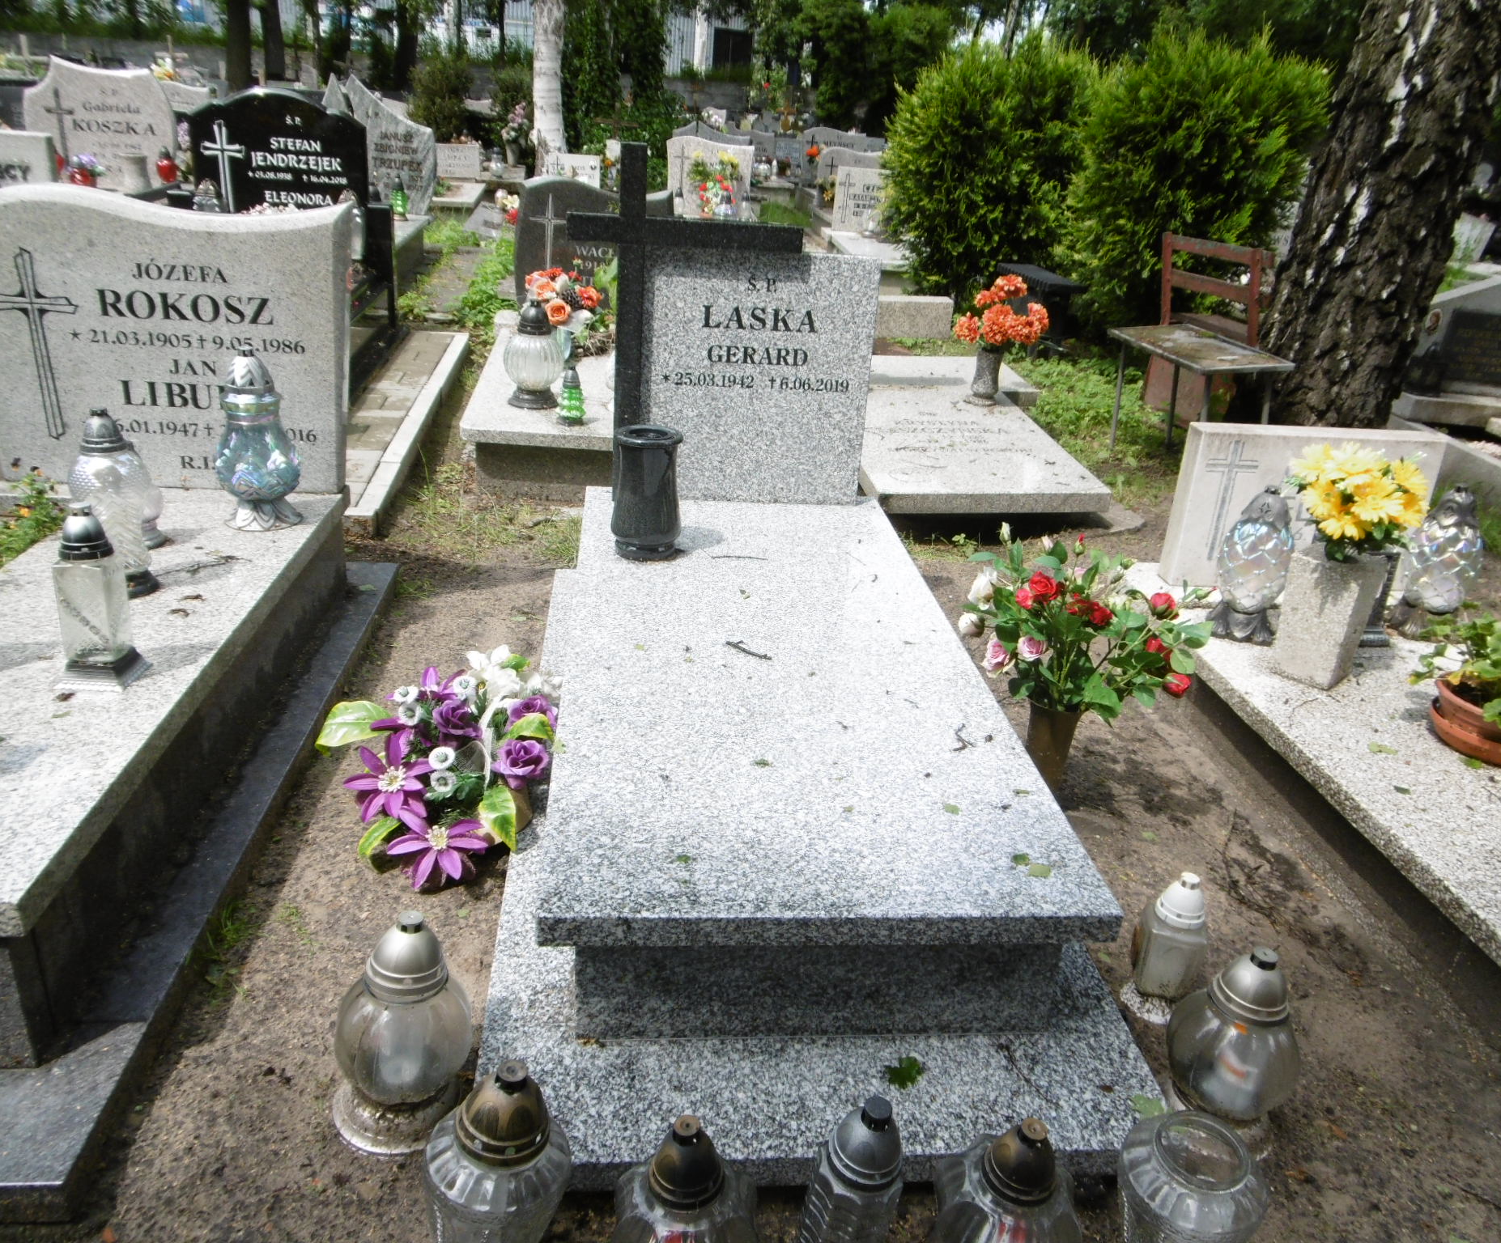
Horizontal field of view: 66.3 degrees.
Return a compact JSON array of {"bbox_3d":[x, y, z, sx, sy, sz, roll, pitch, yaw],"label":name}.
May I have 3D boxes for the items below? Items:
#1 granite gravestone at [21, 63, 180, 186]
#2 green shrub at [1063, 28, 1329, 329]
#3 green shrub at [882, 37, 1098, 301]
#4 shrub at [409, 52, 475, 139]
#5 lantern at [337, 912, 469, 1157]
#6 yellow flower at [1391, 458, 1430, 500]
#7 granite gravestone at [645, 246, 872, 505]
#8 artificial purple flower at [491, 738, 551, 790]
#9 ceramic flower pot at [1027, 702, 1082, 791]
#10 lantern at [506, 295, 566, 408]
[{"bbox_3d":[-3.671,-2.811,6.534,0.815,0.667,0.097,1,25,-7],"label":"granite gravestone"},{"bbox_3d":[3.415,-3.314,8.900,1.950,2.200,1.850,1,23,-7],"label":"green shrub"},{"bbox_3d":[1.682,-3.013,7.966,1.550,1.750,1.500,2,25,-7],"label":"green shrub"},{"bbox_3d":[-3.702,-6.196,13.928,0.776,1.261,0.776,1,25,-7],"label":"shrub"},{"bbox_3d":[-0.441,0.514,1.464,0.175,0.339,0.175,6,24,-9],"label":"lantern"},{"bbox_3d":[1.458,-0.315,2.542,0.050,0.100,0.100,-41,41,-15],"label":"yellow flower"},{"bbox_3d":[0.003,-0.615,2.904,0.596,0.615,0.080,1,18,-7],"label":"granite gravestone"},{"bbox_3d":[-0.424,0.264,2.130,0.108,0.085,0.100,-1,25,-11],"label":"artificial purple flower"},{"bbox_3d":[0.625,0.265,2.420,0.120,0.235,0.120,4,25,-2],"label":"ceramic flower pot"},{"bbox_3d":[-0.734,-0.923,3.934,0.204,0.344,0.204,1,25,-7],"label":"lantern"}]

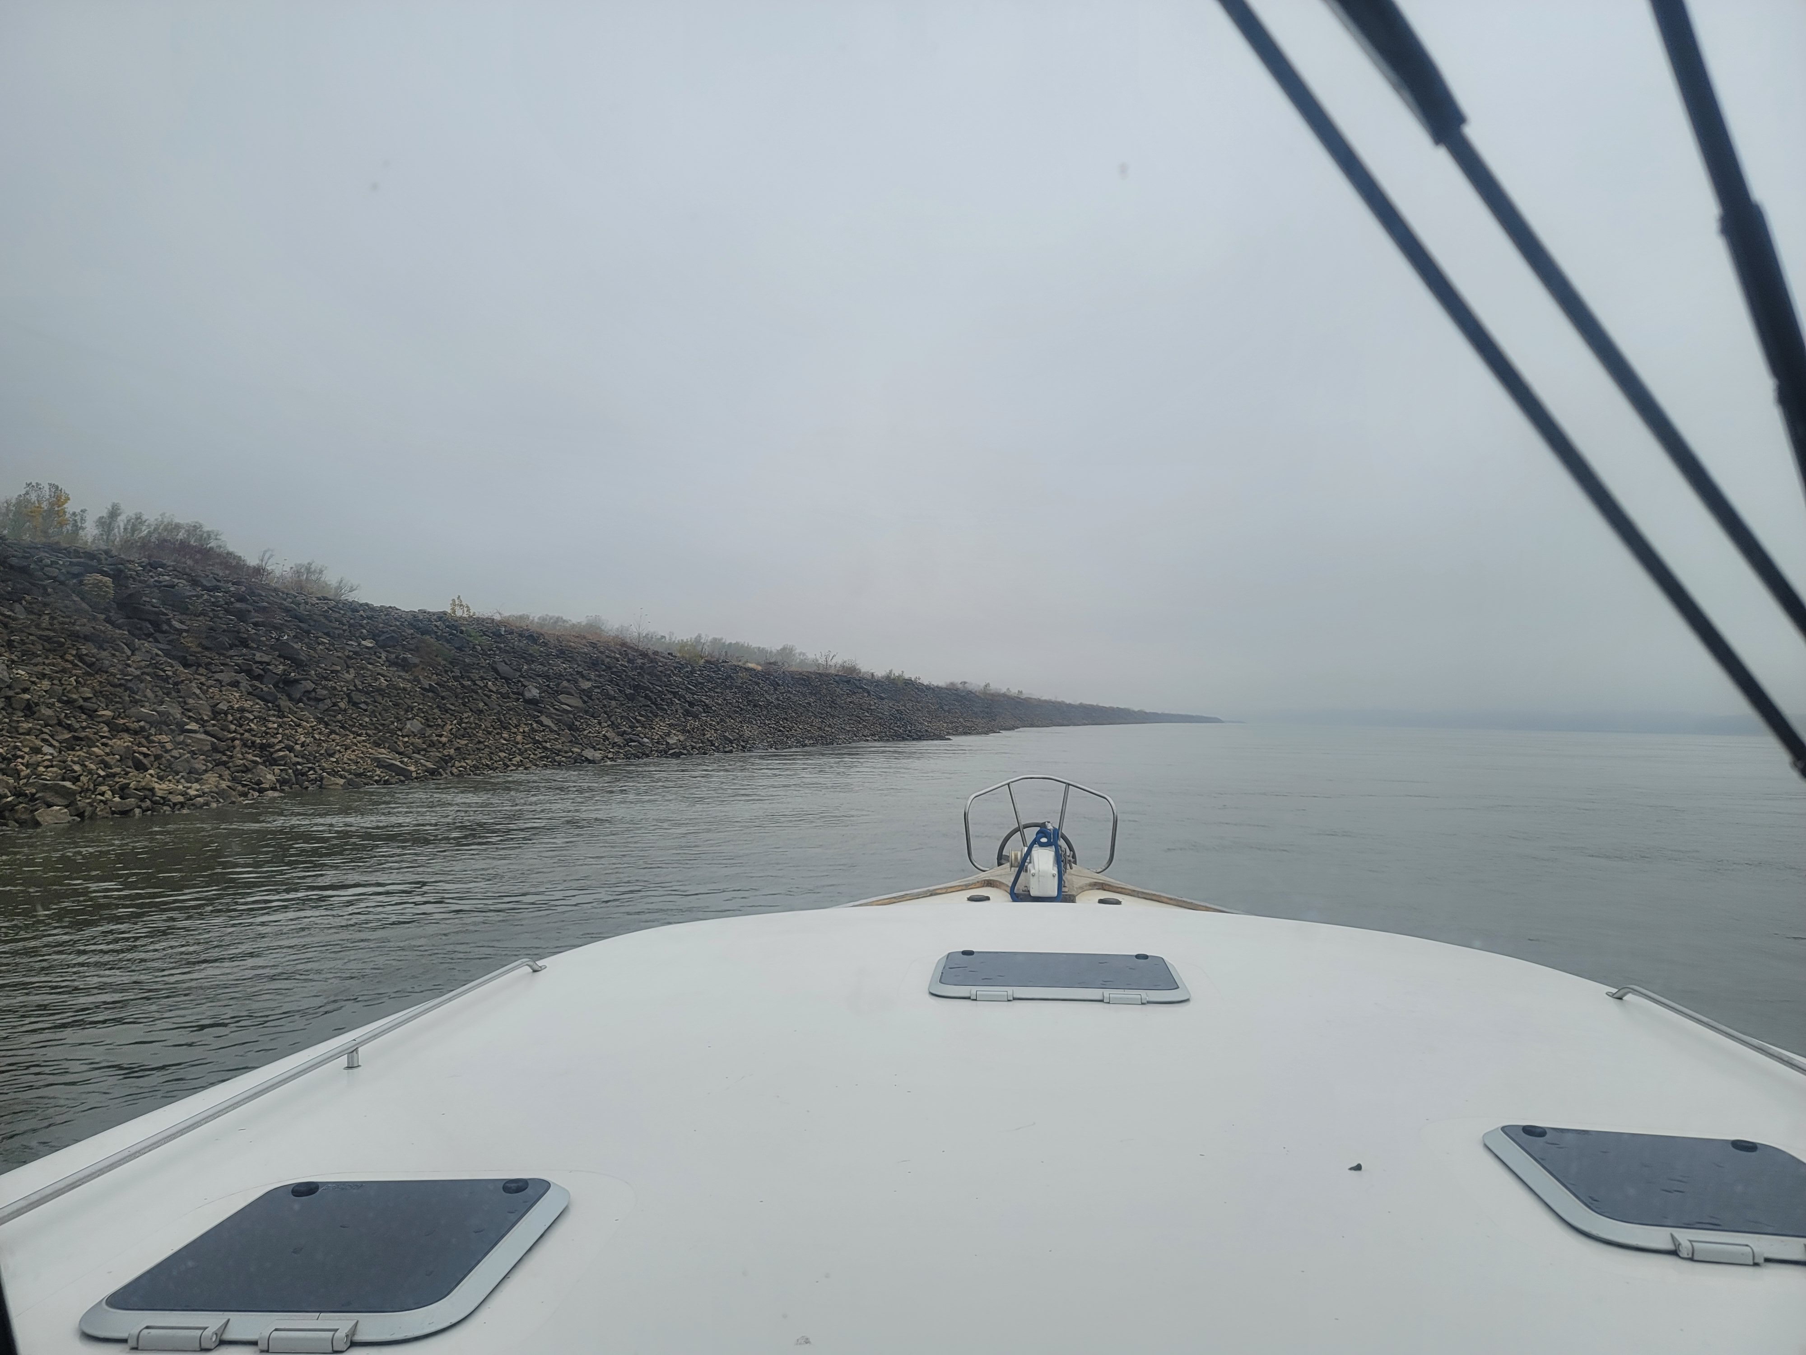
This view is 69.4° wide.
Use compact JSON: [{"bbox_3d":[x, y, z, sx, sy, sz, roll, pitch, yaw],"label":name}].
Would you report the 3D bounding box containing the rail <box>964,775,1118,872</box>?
[{"bbox_3d":[0.778,0.819,7.350,0.820,0.480,0.800,1,-2,5],"label":"rail"}]

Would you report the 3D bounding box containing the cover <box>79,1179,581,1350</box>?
[{"bbox_3d":[-0.702,0.728,1.659,0.465,0.030,0.465,-1,-2,4],"label":"cover"}]

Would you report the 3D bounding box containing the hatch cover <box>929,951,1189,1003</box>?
[{"bbox_3d":[0.395,0.765,3.349,0.620,0.030,0.500,0,-2,5],"label":"hatch cover"}]

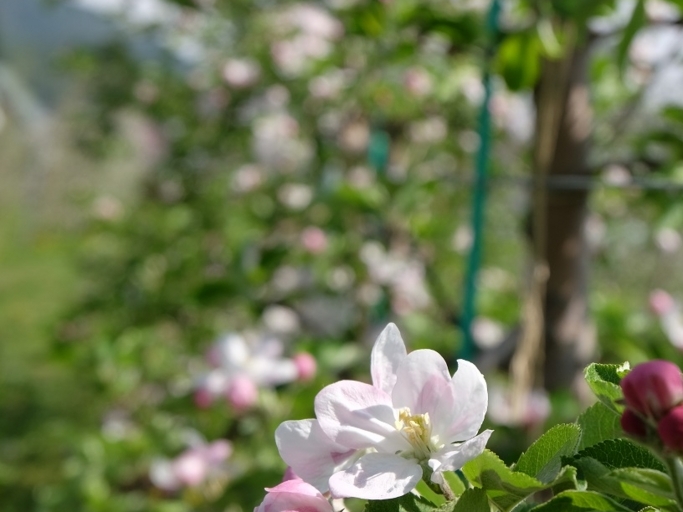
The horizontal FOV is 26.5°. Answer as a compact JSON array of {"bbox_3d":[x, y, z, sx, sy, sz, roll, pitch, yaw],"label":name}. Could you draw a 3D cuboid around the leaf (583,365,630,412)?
[{"bbox_3d":[0.070,0.035,0.380,0.013,0.014,0.009,-29,-44,7],"label":"leaf"}]

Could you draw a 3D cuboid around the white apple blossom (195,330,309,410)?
[{"bbox_3d":[-0.040,0.051,0.650,0.051,0.033,0.038,0,4,0],"label":"white apple blossom"}]

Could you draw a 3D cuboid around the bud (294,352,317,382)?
[{"bbox_3d":[-0.019,0.058,0.750,0.013,0.015,0.013,25,0,0],"label":"bud"}]

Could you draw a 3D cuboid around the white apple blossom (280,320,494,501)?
[{"bbox_3d":[0.011,0.040,0.370,0.051,0.041,0.032,1,-22,16],"label":"white apple blossom"}]

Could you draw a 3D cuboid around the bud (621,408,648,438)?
[{"bbox_3d":[0.075,0.043,0.370,0.009,0.008,0.009,0,4,0],"label":"bud"}]

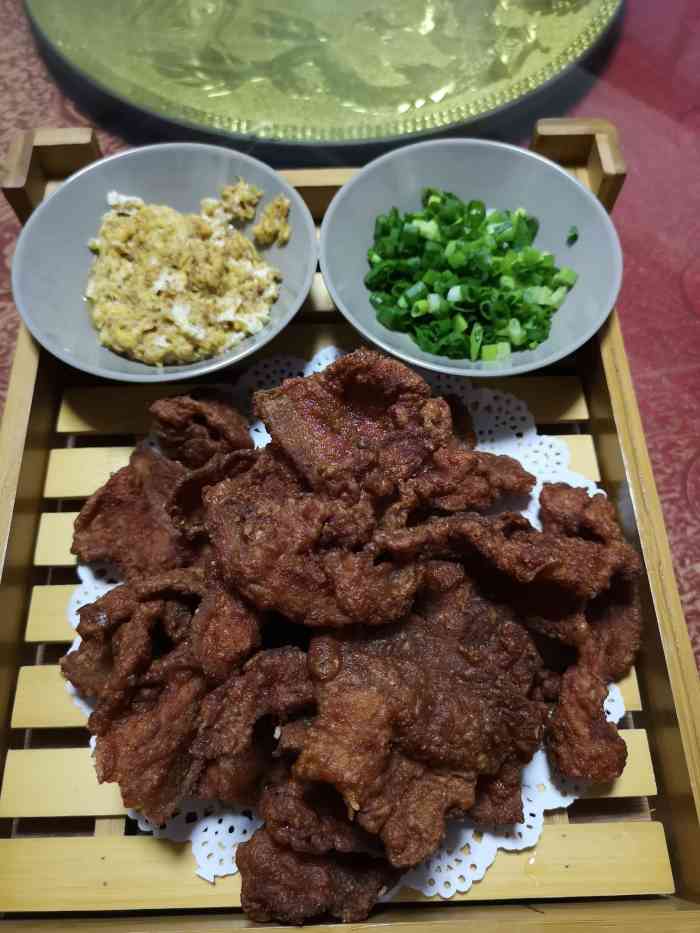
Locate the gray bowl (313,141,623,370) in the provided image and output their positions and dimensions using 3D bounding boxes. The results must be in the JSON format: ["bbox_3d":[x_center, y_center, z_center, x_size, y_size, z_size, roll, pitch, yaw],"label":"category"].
[{"bbox_3d":[0.051,-0.084,0.329,0.127,0.045,0.127,0,66,0],"label":"gray bowl"}]

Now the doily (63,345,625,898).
[{"bbox_3d":[-0.001,0.048,0.298,0.227,0.007,0.227,-1,66,-1],"label":"doily"}]

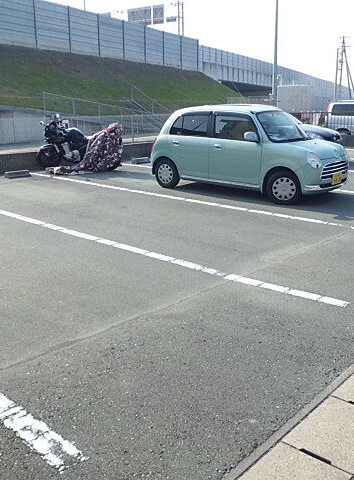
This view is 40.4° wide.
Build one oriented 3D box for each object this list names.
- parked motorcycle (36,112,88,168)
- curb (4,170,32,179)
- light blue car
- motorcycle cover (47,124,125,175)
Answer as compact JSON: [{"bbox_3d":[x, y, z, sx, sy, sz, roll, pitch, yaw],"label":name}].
[{"bbox_3d":[-2.306,-2.222,11.217,2.080,1.200,0.780,3,16,10],"label":"parked motorcycle"},{"bbox_3d":[-3.389,-1.405,10.312,0.165,0.125,0.510,14,21,40],"label":"curb"},{"bbox_3d":[1.220,-1.629,8.509,3.395,1.515,1.500,12,20,37],"label":"light blue car"},{"bbox_3d":[-2.126,-2.125,11.037,1.550,1.110,1.100,3,16,10],"label":"motorcycle cover"}]

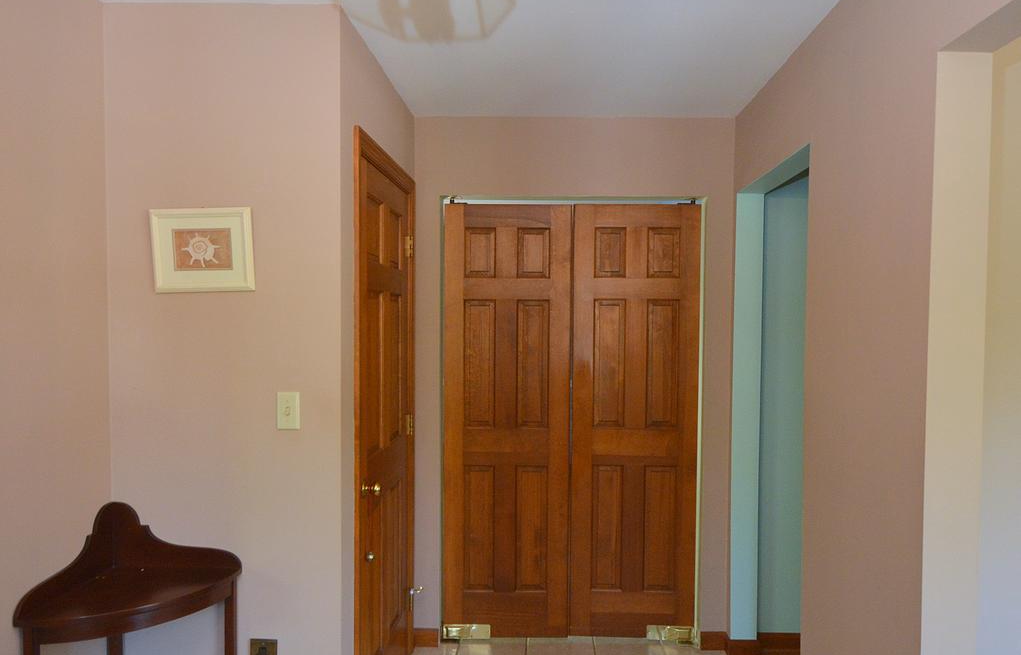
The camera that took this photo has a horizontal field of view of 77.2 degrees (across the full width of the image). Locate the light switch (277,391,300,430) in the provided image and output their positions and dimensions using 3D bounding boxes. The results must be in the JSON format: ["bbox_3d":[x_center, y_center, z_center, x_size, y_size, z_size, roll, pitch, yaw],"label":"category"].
[{"bbox_3d":[-0.672,0.255,1.940,0.070,0.115,0.010,0,2,2],"label":"light switch"}]

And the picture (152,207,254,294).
[{"bbox_3d":[-0.925,-0.231,1.920,0.305,0.252,0.020,-2,4,2],"label":"picture"}]

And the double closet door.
[{"bbox_3d":[0.284,0.429,2.970,1.190,2.015,0.040,0,2,2],"label":"double closet door"}]

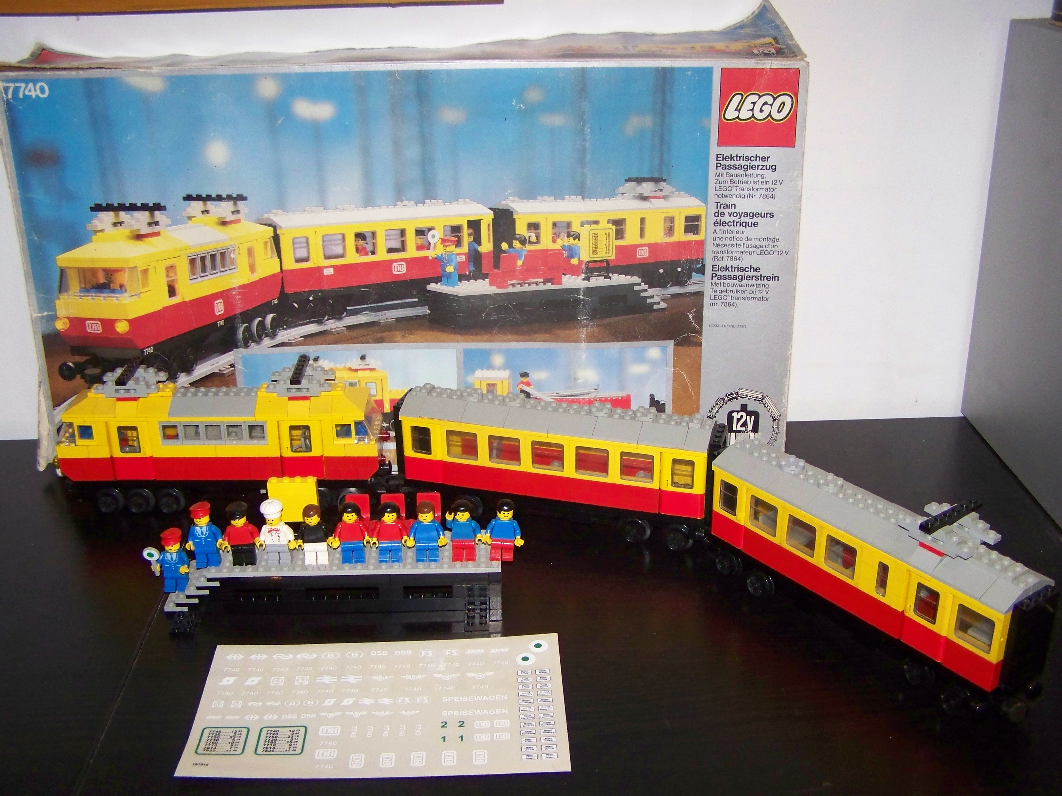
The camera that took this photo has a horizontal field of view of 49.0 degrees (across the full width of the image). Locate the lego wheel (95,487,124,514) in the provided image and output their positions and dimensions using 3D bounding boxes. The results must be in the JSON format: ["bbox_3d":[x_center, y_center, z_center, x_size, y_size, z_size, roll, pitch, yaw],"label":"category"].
[{"bbox_3d":[-0.323,0.080,0.894,0.020,0.020,0.008,0,23,0],"label":"lego wheel"}]

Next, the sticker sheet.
[{"bbox_3d":[-0.088,0.178,0.683,0.214,0.003,0.119,-1,24,0],"label":"sticker sheet"}]

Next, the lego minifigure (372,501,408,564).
[{"bbox_3d":[-0.092,0.088,0.757,0.025,0.042,0.015,-1,24,0],"label":"lego minifigure"}]

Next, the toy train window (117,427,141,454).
[{"bbox_3d":[-0.300,0.031,0.870,0.016,0.022,0.004,0,23,0],"label":"toy train window"}]

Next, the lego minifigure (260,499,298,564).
[{"bbox_3d":[-0.166,0.088,0.763,0.025,0.047,0.015,0,23,0],"label":"lego minifigure"}]

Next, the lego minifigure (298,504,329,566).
[{"bbox_3d":[-0.140,0.089,0.757,0.025,0.042,0.015,-1,24,0],"label":"lego minifigure"}]

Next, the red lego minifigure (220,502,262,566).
[{"bbox_3d":[-0.187,0.090,0.757,0.025,0.043,0.015,-1,24,0],"label":"red lego minifigure"}]

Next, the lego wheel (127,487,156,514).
[{"bbox_3d":[-0.299,0.080,0.894,0.020,0.020,0.008,0,23,0],"label":"lego wheel"}]

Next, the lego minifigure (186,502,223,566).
[{"bbox_3d":[-0.212,0.089,0.761,0.025,0.045,0.015,-4,23,-8],"label":"lego minifigure"}]

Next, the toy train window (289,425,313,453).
[{"bbox_3d":[-0.172,0.031,0.870,0.016,0.022,0.004,0,23,0],"label":"toy train window"}]

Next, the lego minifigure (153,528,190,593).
[{"bbox_3d":[-0.233,0.108,0.765,0.025,0.043,0.015,-1,24,0],"label":"lego minifigure"}]

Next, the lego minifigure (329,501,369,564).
[{"bbox_3d":[-0.117,0.089,0.765,0.025,0.043,0.015,-2,23,-4],"label":"lego minifigure"}]

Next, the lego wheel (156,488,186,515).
[{"bbox_3d":[-0.275,0.079,0.892,0.018,0.018,0.008,0,24,2],"label":"lego wheel"}]

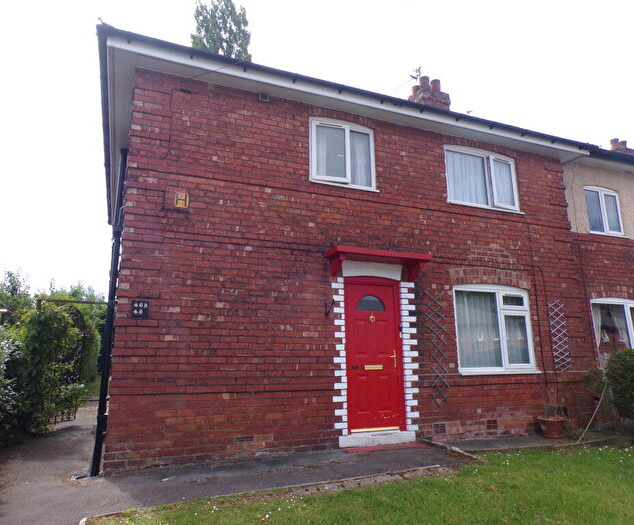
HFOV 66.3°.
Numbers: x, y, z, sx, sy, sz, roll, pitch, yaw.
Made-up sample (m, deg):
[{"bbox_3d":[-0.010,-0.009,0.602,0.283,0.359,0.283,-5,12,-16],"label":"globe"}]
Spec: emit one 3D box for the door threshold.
[{"bbox_3d":[0.754,2.316,6.388,1.145,0.146,0.250,5,-14,-23],"label":"door threshold"}]

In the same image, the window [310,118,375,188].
[{"bbox_3d":[0.376,-1.589,7.138,1.115,1.085,0.140,5,-14,-23],"label":"window"}]

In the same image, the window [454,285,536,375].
[{"bbox_3d":[2.765,1.028,7.573,1.595,1.404,0.140,5,-14,-23],"label":"window"}]

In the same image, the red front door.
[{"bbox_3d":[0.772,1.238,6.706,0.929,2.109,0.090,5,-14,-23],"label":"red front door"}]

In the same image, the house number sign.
[{"bbox_3d":[-1.999,0.525,5.502,0.194,0.201,0.020,5,-14,-23],"label":"house number sign"}]

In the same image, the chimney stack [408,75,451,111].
[{"bbox_3d":[2.891,-4.129,12.770,0.870,1.390,0.880,5,-14,-23],"label":"chimney stack"}]

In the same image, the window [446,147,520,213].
[{"bbox_3d":[2.773,-1.393,8.137,1.587,1.085,0.160,5,-14,-23],"label":"window"}]

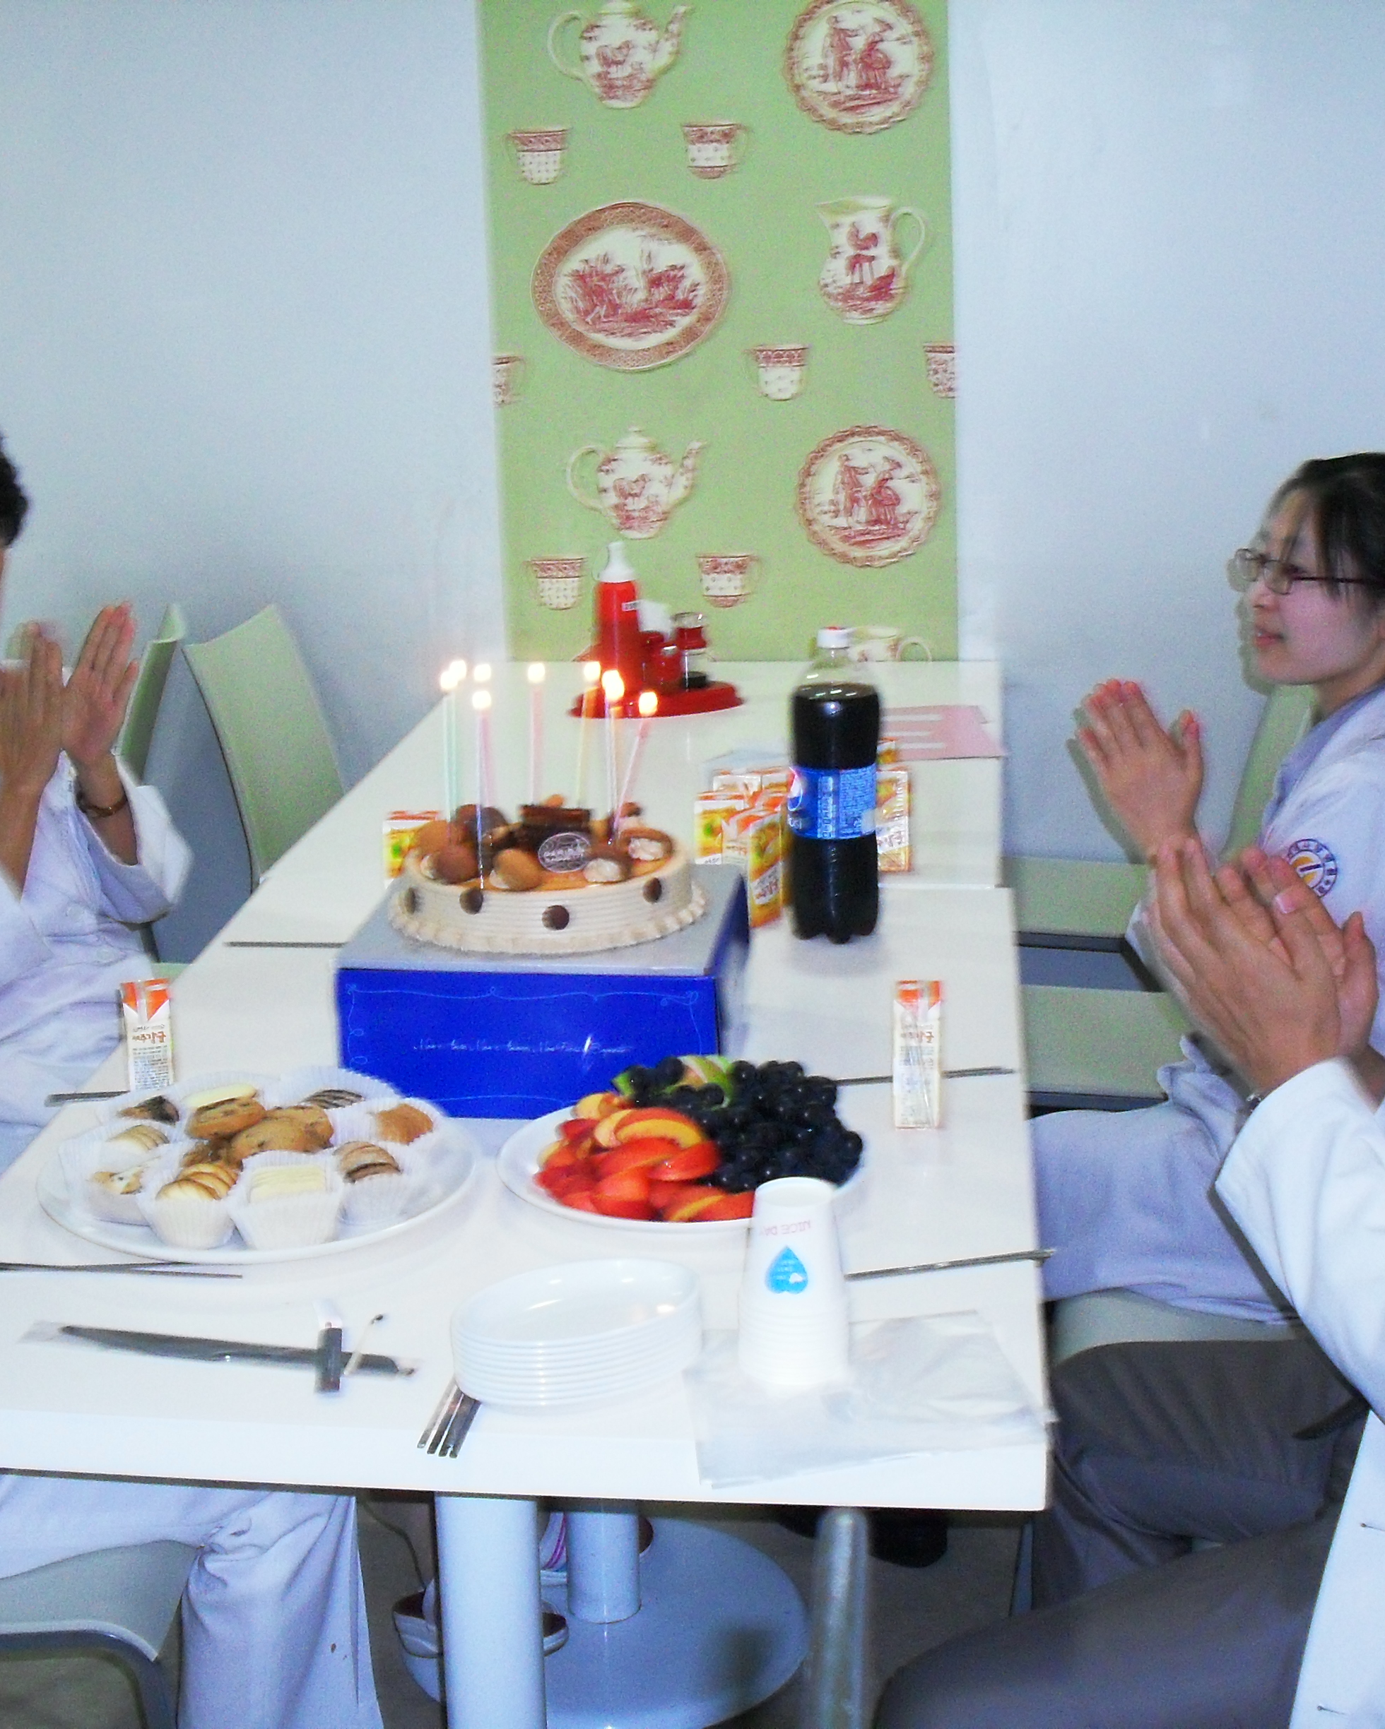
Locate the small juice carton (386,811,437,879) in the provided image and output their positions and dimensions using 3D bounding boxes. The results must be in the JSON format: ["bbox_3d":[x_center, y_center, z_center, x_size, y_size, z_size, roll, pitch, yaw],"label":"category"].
[{"bbox_3d":[-0.287,0.003,2.618,0.050,0.112,0.039,0,17,6],"label":"small juice carton"}]

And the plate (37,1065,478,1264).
[{"bbox_3d":[-0.336,0.228,1.963,0.336,0.062,0.336,-1,17,0],"label":"plate"}]

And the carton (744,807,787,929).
[{"bbox_3d":[0.061,0.001,2.593,0.038,0.115,0.048,13,22,41],"label":"carton"}]

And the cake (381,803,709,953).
[{"bbox_3d":[-0.126,-0.006,2.215,0.276,0.095,0.276,0,17,6],"label":"cake"}]

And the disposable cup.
[{"bbox_3d":[0.067,0.274,1.664,0.072,0.121,0.072,-1,17,0],"label":"disposable cup"}]

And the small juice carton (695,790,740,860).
[{"bbox_3d":[0.031,-0.020,2.669,0.050,0.112,0.039,0,17,4],"label":"small juice carton"}]

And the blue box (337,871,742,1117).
[{"bbox_3d":[-0.122,0.108,2.225,0.314,0.130,0.290,0,17,5],"label":"blue box"}]

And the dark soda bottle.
[{"bbox_3d":[0.140,-0.079,2.512,0.088,0.312,0.088,-1,17,0],"label":"dark soda bottle"}]

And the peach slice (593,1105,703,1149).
[{"bbox_3d":[-0.034,0.204,1.930,0.083,0.042,0.042,-1,17,1],"label":"peach slice"}]

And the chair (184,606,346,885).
[{"bbox_3d":[-0.396,0.054,3.739,0.540,0.840,0.410,2,17,12],"label":"chair"}]

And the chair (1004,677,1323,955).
[{"bbox_3d":[0.608,0.061,3.626,0.540,0.840,0.410,0,17,6],"label":"chair"}]

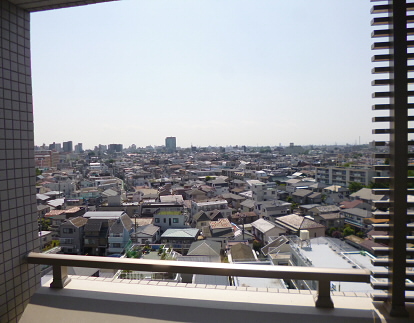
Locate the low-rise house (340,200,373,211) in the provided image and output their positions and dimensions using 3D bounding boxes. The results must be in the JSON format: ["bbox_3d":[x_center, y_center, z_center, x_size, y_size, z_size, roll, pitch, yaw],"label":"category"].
[{"bbox_3d":[51.990,17.736,103.947,9.500,7.500,8.000,-2,3,-15],"label":"low-rise house"}]

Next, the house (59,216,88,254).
[{"bbox_3d":[-34.294,19.431,79.335,5.800,9.100,8.600,-1,3,5],"label":"house"}]

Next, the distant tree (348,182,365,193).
[{"bbox_3d":[70.544,14.716,140.861,7.500,9.600,7.500,-1,3,0],"label":"distant tree"}]

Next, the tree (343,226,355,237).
[{"bbox_3d":[39.333,19.963,82.914,3.000,4.000,3.000,-1,2,0],"label":"tree"}]

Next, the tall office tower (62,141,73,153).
[{"bbox_3d":[-302.291,-19.550,649.536,14.000,48.000,14.000,0,2,18],"label":"tall office tower"}]

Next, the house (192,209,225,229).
[{"bbox_3d":[0.402,18.868,89.445,8.800,8.200,6.800,-1,3,-8],"label":"house"}]

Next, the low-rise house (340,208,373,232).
[{"bbox_3d":[48.303,18.529,93.269,6.300,7.000,10.600,-2,3,-17],"label":"low-rise house"}]

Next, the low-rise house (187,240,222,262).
[{"bbox_3d":[-0.172,20.531,62.893,6.700,7.300,8.300,-1,3,5],"label":"low-rise house"}]

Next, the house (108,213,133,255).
[{"bbox_3d":[-22.275,18.704,79.055,5.000,8.900,8.500,-1,2,-1],"label":"house"}]

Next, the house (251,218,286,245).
[{"bbox_3d":[16.700,19.750,81.520,7.200,6.900,9.000,-1,3,-17],"label":"house"}]

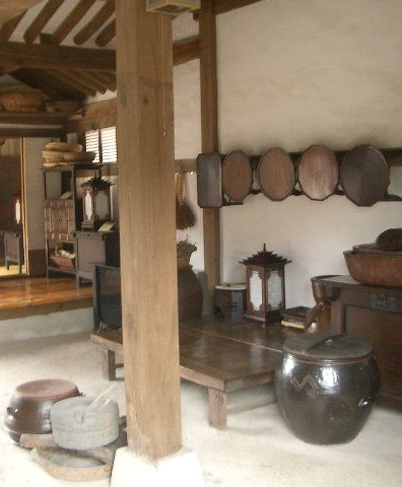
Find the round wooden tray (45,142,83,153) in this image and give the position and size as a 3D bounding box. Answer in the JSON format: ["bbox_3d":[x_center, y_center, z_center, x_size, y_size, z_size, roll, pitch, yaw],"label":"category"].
[{"bbox_3d":[-1.746,-1.220,8.339,0.480,0.100,0.480,-1,5,0],"label":"round wooden tray"}]

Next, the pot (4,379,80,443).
[{"bbox_3d":[-0.911,1.011,3.872,0.518,0.321,0.518,-1,5,0],"label":"pot"}]

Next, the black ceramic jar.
[{"bbox_3d":[0.750,0.865,3.933,0.636,0.537,0.636,-1,5,0],"label":"black ceramic jar"}]

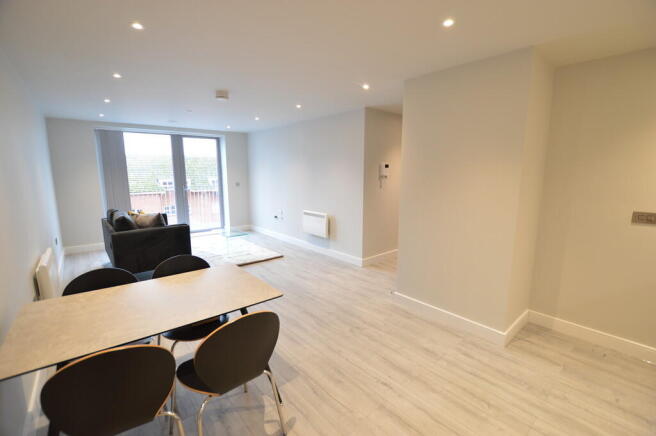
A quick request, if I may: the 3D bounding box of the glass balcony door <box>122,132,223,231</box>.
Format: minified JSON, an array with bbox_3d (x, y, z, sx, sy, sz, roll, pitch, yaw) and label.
[{"bbox_3d":[-3.429,-0.732,6.273,1.920,2.230,0.100,-7,11,-37],"label":"glass balcony door"}]

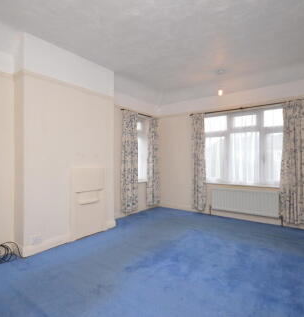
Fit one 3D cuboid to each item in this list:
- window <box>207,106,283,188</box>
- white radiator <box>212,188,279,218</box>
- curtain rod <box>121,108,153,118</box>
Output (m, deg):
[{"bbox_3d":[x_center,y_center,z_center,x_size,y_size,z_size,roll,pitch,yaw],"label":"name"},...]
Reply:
[{"bbox_3d":[1.635,-0.199,3.656,1.405,1.405,0.098,0,0,34],"label":"window"},{"bbox_3d":[1.632,0.779,3.560,1.091,0.422,0.088,0,0,34],"label":"white radiator"},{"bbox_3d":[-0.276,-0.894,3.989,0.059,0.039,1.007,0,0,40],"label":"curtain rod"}]

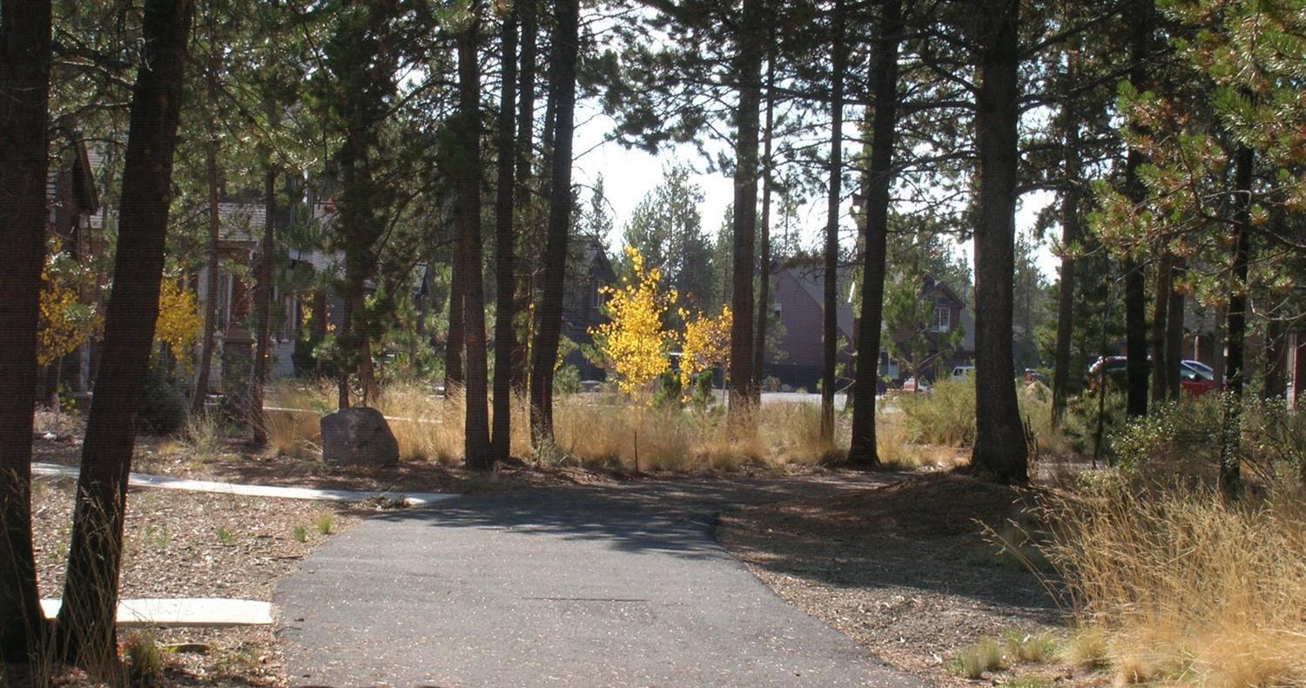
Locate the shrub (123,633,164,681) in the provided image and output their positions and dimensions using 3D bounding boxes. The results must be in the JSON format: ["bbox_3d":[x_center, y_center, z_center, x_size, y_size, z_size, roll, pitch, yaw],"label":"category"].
[{"bbox_3d":[-2.345,1.429,14.200,0.200,0.220,0.200,0,0,0],"label":"shrub"}]

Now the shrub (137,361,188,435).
[{"bbox_3d":[-7.479,0.798,46.500,1.050,1.120,1.050,0,0,0],"label":"shrub"}]

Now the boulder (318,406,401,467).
[{"bbox_3d":[-3.272,1.036,34.500,0.890,0.680,0.700,0,0,0],"label":"boulder"}]

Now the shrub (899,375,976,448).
[{"bbox_3d":[4.065,0.922,43.000,1.300,1.000,1.200,0,0,0],"label":"shrub"}]

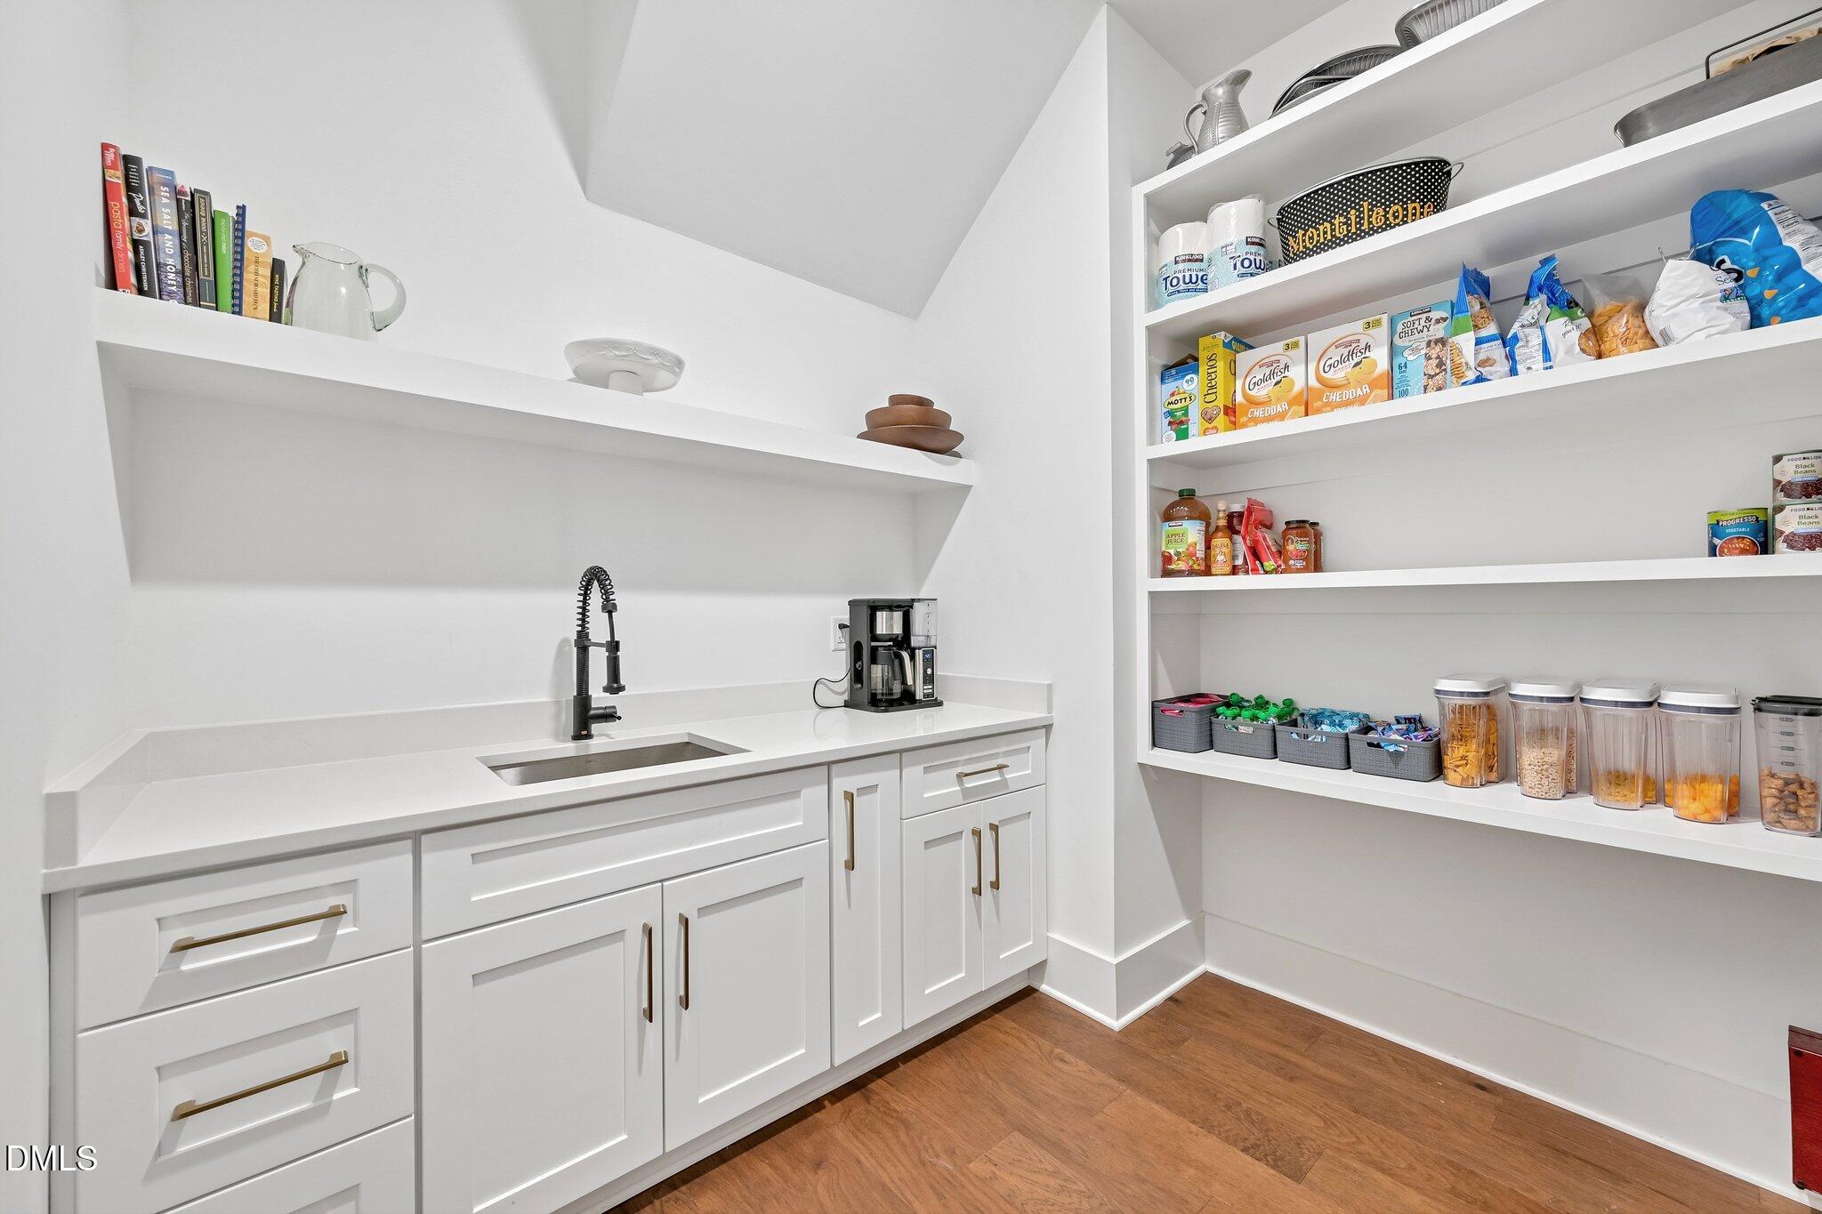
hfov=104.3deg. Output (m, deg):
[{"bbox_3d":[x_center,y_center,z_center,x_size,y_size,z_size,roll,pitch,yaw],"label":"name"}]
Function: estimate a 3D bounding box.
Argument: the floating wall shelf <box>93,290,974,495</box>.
[{"bbox_3d":[-0.666,-0.486,1.993,2.105,0.088,0.317,0,0,-41],"label":"floating wall shelf"}]

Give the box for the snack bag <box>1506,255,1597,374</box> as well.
[{"bbox_3d":[1.457,-0.645,1.619,0.180,0.286,0.085,0,-1,-15],"label":"snack bag"}]

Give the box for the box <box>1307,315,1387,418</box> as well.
[{"bbox_3d":[1.189,-0.613,1.886,0.160,0.238,0.183,0,-1,-41],"label":"box"}]

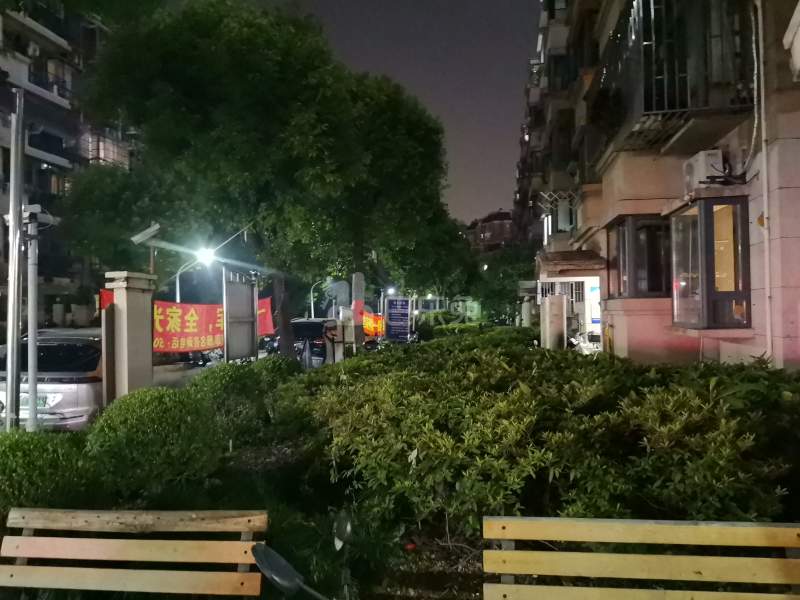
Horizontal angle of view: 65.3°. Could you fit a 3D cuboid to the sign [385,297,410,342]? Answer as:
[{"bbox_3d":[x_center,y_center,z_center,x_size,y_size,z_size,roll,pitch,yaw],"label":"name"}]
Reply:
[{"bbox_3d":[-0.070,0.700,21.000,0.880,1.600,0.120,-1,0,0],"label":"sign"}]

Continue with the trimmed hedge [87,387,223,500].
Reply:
[{"bbox_3d":[-2.280,1.260,5.850,1.260,0.950,1.200,-1,0,0],"label":"trimmed hedge"}]

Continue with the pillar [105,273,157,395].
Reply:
[{"bbox_3d":[-3.330,0.800,7.750,0.320,2.300,0.620,-1,0,9],"label":"pillar"}]

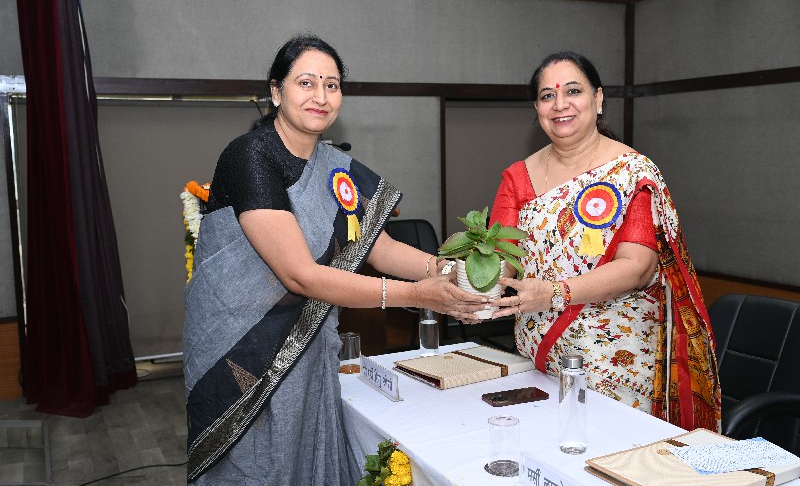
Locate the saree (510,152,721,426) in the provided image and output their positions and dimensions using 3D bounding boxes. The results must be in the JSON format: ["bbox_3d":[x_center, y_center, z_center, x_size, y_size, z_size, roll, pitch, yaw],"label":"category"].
[{"bbox_3d":[0.577,0.403,2.058,0.490,1.310,0.360,3,8,28],"label":"saree"}]

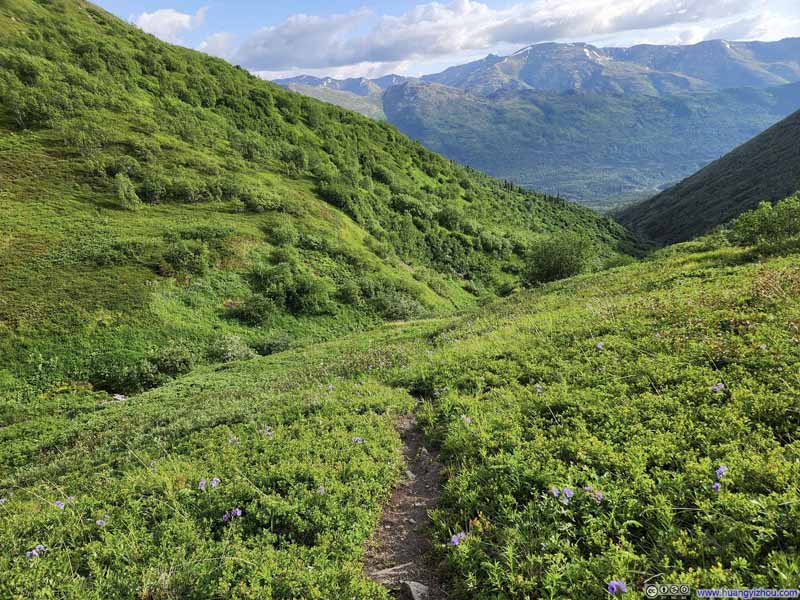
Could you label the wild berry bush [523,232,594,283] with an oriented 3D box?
[{"bbox_3d":[10.203,-2.527,34.000,4.478,3.761,3.806,0,16,0],"label":"wild berry bush"}]

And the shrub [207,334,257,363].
[{"bbox_3d":[-9.828,2.829,31.000,2.916,1.502,2.333,0,16,0],"label":"shrub"}]

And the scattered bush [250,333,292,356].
[{"bbox_3d":[-7.978,2.856,33.000,2.608,1.357,2.086,0,16,0],"label":"scattered bush"}]

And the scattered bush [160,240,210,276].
[{"bbox_3d":[-15.739,-3.045,39.000,3.669,2.562,3.119,0,16,0],"label":"scattered bush"}]

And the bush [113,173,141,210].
[{"bbox_3d":[-24.185,-9.595,47.000,2.476,3.360,2.228,0,16,0],"label":"bush"}]

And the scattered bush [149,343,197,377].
[{"bbox_3d":[-12.413,3.246,29.000,2.619,1.707,2.226,0,16,0],"label":"scattered bush"}]

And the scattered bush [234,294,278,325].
[{"bbox_3d":[-9.787,0.643,36.000,3.116,1.869,2.648,0,16,0],"label":"scattered bush"}]

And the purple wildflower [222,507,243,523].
[{"bbox_3d":[-0.977,1.251,3.100,0.117,0.079,0.087,0,16,0],"label":"purple wildflower"}]

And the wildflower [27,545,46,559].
[{"bbox_3d":[-1.983,1.372,2.900,0.109,0.065,0.082,0,16,0],"label":"wildflower"}]

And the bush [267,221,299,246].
[{"bbox_3d":[-10.169,-5.755,46.000,2.770,2.183,2.493,0,16,0],"label":"bush"}]

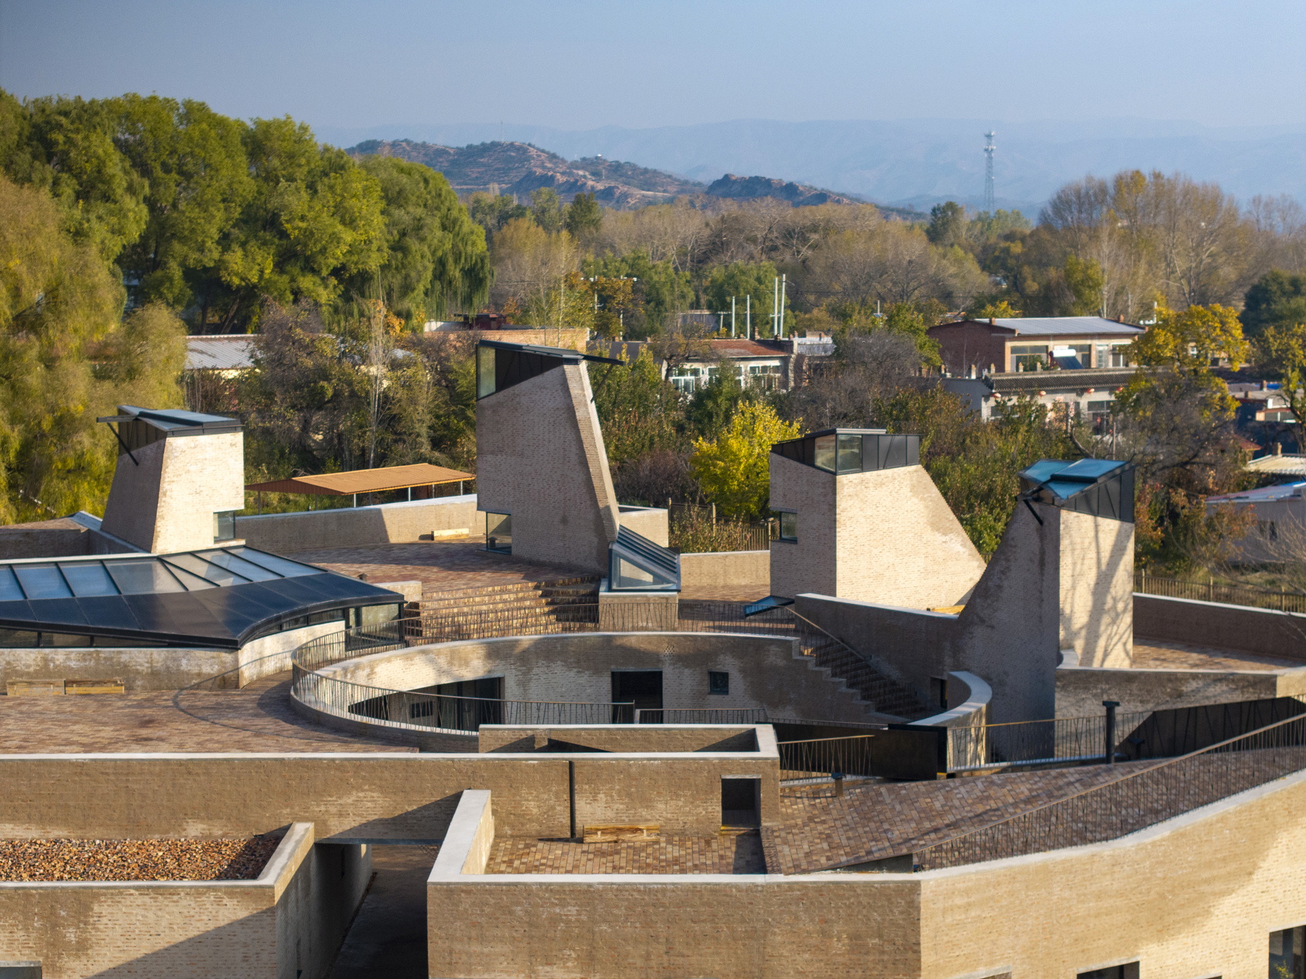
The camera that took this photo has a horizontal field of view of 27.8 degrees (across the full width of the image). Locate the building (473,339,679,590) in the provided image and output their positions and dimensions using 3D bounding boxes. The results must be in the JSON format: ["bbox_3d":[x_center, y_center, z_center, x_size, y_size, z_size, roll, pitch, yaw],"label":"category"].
[{"bbox_3d":[-2.288,-0.855,77.419,6.156,6.876,6.163,0,5,0],"label":"building"}]

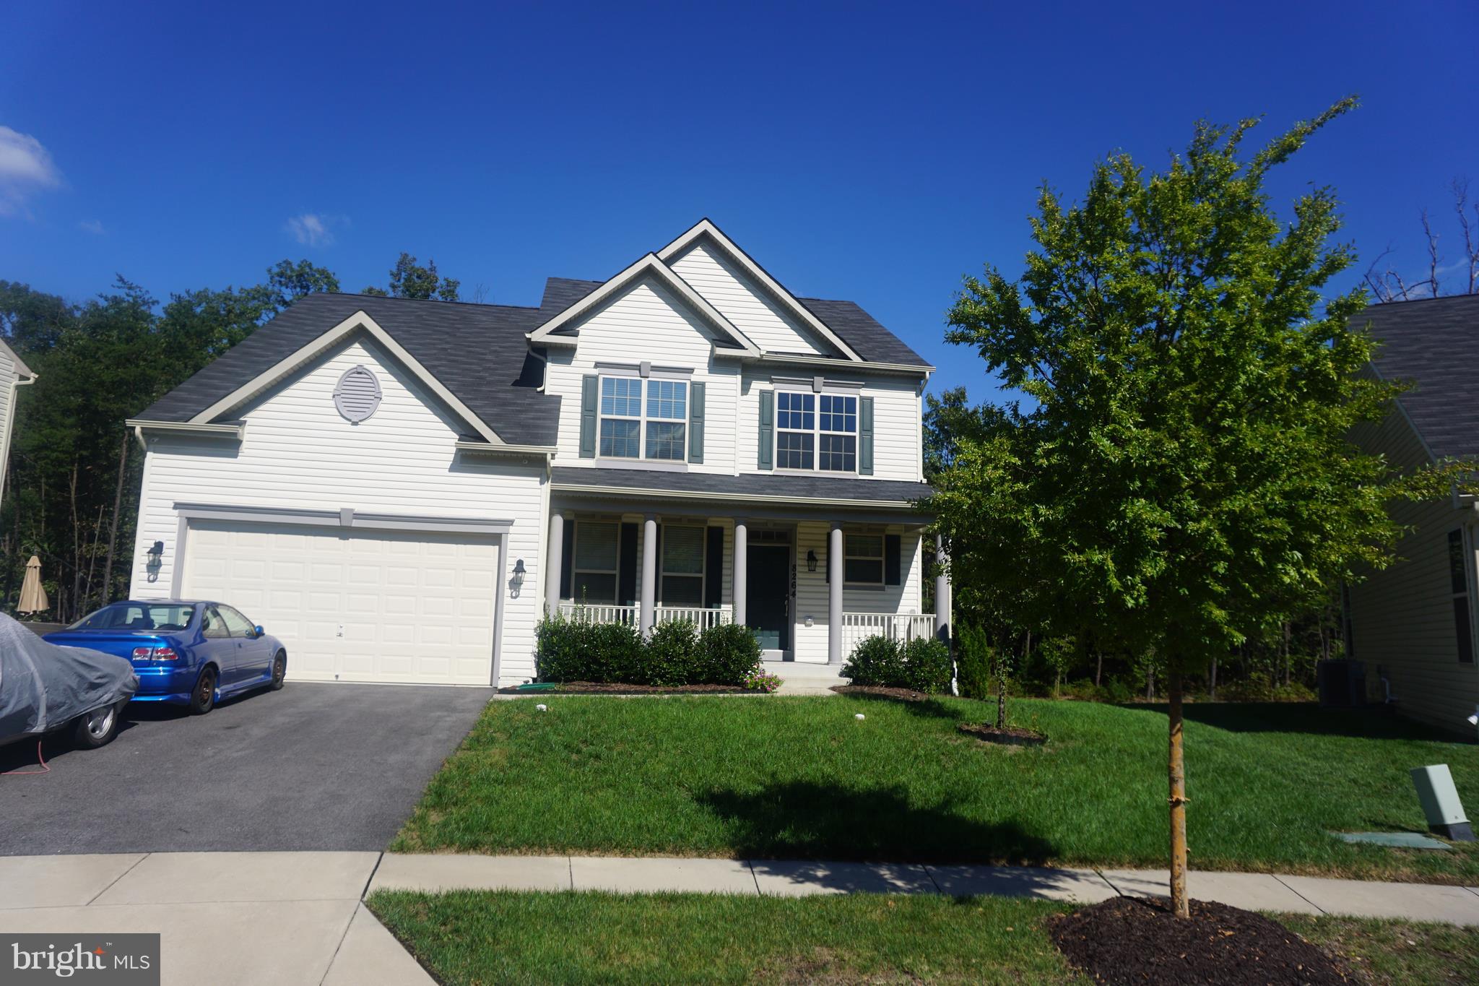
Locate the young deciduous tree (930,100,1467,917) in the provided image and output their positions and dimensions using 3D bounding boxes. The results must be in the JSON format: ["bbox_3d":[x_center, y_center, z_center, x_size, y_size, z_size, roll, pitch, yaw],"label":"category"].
[{"bbox_3d":[2.616,0.073,6.025,2.950,4.750,2.950,-2,-10,23],"label":"young deciduous tree"}]

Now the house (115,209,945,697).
[{"bbox_3d":[-3.728,-0.726,23.387,14.100,10.100,14.200,3,-9,-9],"label":"house"}]

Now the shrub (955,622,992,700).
[{"bbox_3d":[4.195,3.026,17.710,0.650,1.350,0.650,3,-9,-9],"label":"shrub"}]

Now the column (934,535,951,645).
[{"bbox_3d":[3.737,1.881,17.915,0.210,2.480,0.210,3,-9,-9],"label":"column"}]

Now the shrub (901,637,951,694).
[{"bbox_3d":[3.212,2.969,16.890,0.900,0.950,0.900,3,-9,-9],"label":"shrub"}]

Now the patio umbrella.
[{"bbox_3d":[-15.830,2.595,21.891,0.720,2.400,0.720,3,-9,-9],"label":"patio umbrella"}]

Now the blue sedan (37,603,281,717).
[{"bbox_3d":[-7.408,2.106,13.131,1.700,1.310,4.390,3,-5,-7],"label":"blue sedan"}]

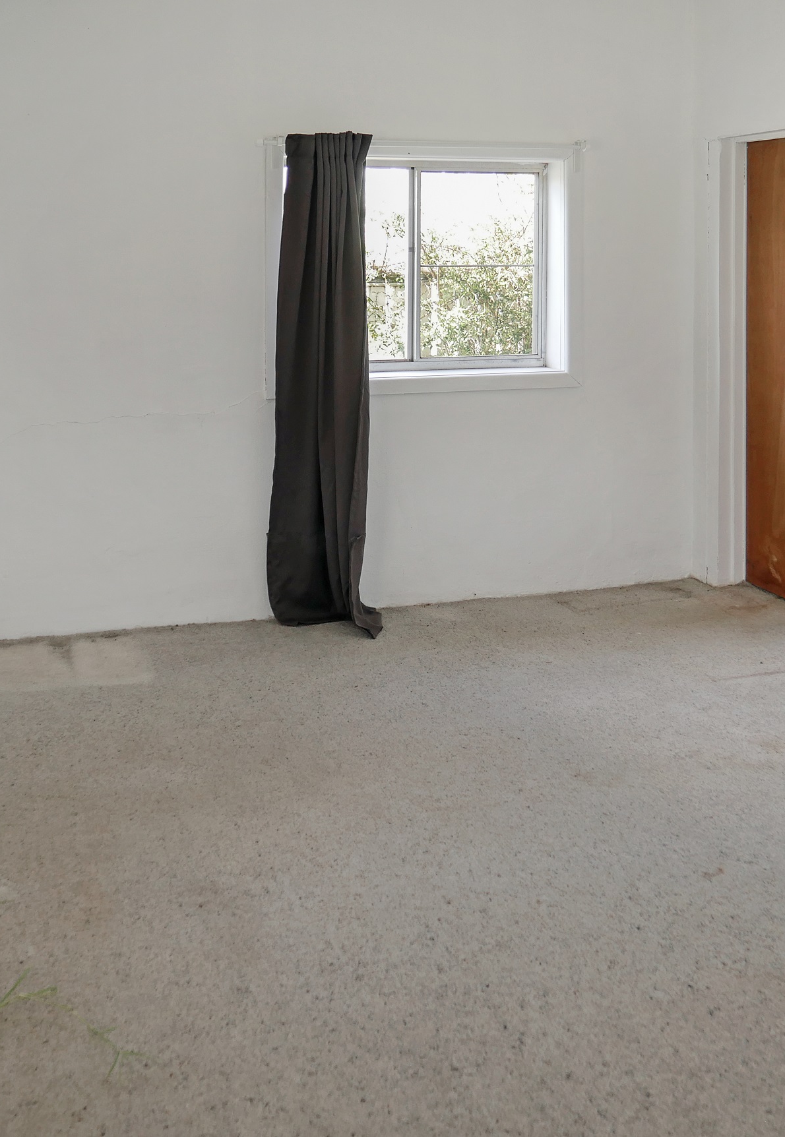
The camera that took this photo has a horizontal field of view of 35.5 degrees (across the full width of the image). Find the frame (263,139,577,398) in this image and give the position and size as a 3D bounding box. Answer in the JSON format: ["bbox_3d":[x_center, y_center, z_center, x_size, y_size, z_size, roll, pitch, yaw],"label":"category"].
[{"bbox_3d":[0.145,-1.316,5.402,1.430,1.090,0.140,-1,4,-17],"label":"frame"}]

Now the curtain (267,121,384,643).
[{"bbox_3d":[-0.280,-0.782,5.131,0.460,2.080,0.170,-1,4,-17],"label":"curtain"}]

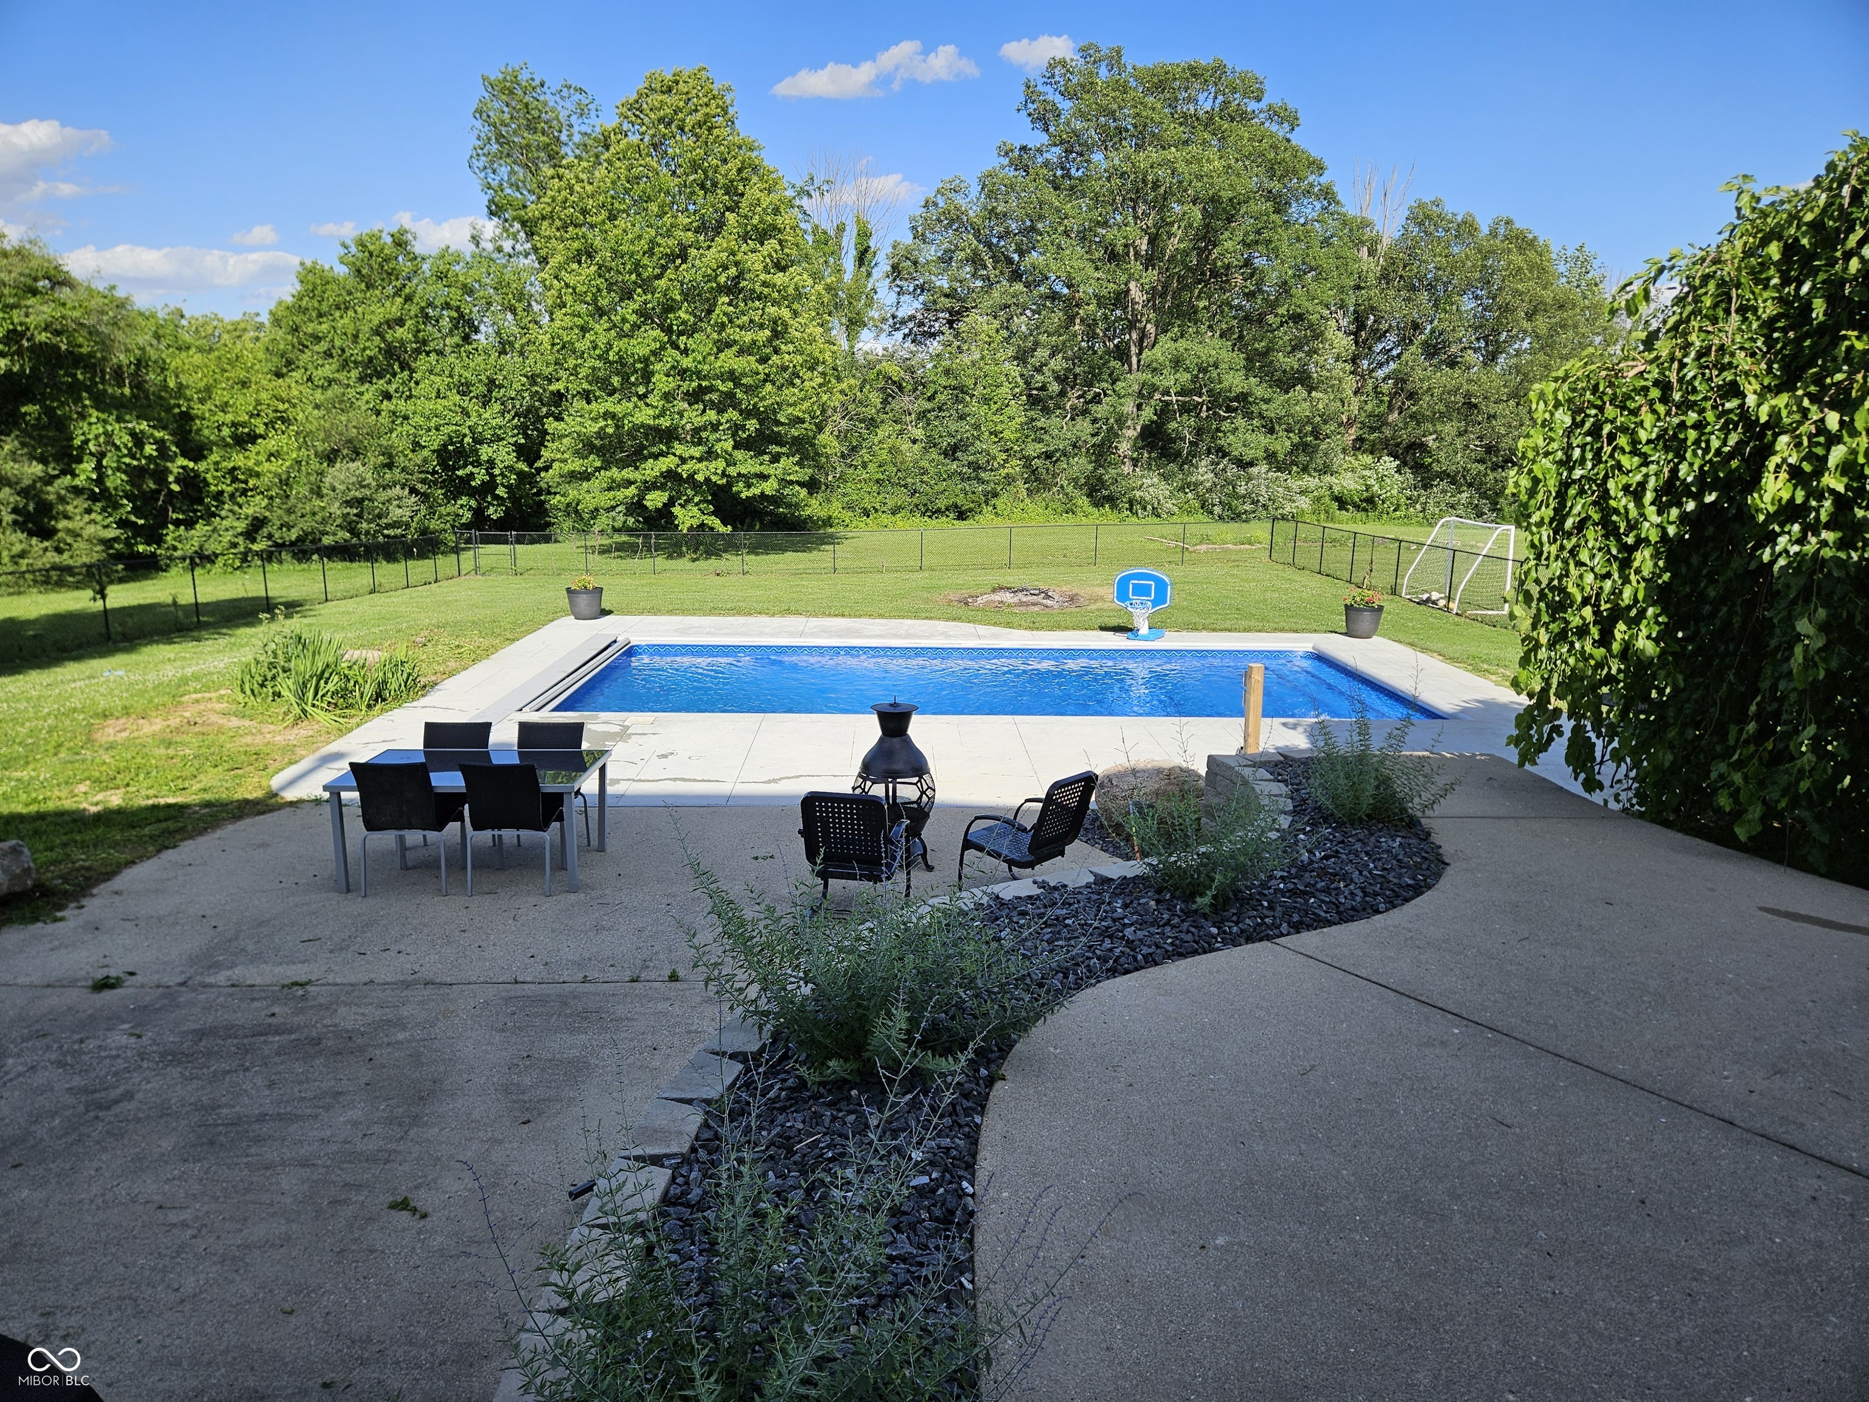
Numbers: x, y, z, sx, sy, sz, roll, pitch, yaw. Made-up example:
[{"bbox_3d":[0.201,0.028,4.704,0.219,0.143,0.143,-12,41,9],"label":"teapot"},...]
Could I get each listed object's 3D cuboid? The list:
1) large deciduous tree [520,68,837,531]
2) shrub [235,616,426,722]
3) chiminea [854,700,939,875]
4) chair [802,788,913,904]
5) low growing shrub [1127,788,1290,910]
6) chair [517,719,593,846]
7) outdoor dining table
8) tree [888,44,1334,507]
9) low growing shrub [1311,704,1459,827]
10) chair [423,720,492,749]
[{"bbox_3d":[-9.427,-14.150,45.775,12.000,17.200,11.500,0,12,-2],"label":"large deciduous tree"},{"bbox_3d":[-6.851,-0.424,14.090,2.050,0.830,1.500,0,12,-2],"label":"shrub"},{"bbox_3d":[-0.286,0.595,8.806,0.600,1.210,0.600,1,12,0],"label":"chiminea"},{"bbox_3d":[-0.501,0.962,7.894,0.620,0.860,0.660,4,12,13],"label":"chair"},{"bbox_3d":[1.224,0.629,5.594,0.680,0.450,0.620,0,12,-2],"label":"low growing shrub"},{"bbox_3d":[-2.825,0.671,8.980,0.530,0.910,0.640,0,12,-2],"label":"chair"},{"bbox_3d":[-3.193,0.818,8.691,1.600,0.730,0.960,0,12,-2],"label":"outdoor dining table"},{"bbox_3d":[8.651,-19.508,58.567,21.500,22.000,18.000,0,12,-2],"label":"tree"},{"bbox_3d":[2.401,0.330,6.697,0.760,0.580,0.660,0,12,-2],"label":"low growing shrub"},{"bbox_3d":[-3.509,0.668,8.945,0.530,0.910,0.640,0,12,-2],"label":"chair"}]

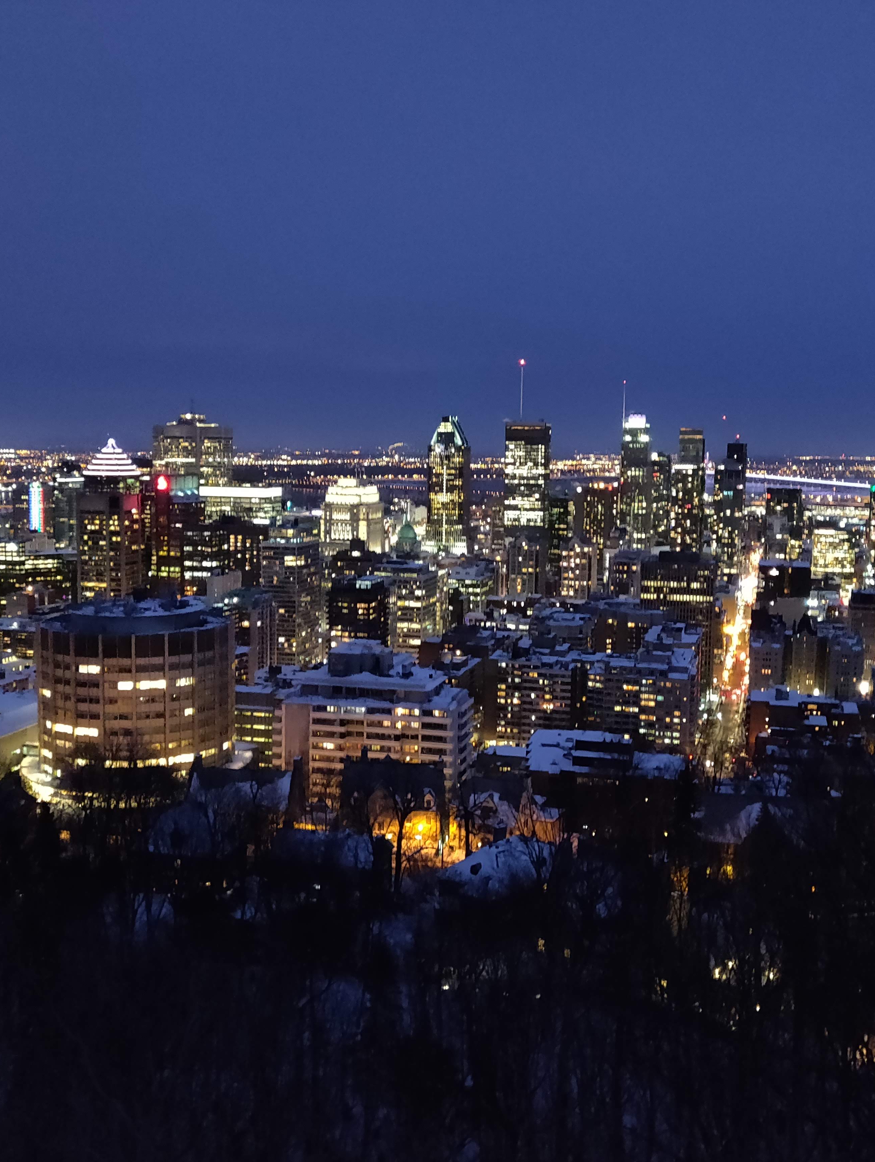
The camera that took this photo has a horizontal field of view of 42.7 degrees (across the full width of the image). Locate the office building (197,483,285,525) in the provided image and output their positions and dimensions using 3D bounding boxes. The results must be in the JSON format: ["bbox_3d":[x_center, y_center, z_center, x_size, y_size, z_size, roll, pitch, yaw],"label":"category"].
[{"bbox_3d":[-194.180,-39.100,1108.150,69.000,110.000,37.000,3,7,16],"label":"office building"}]

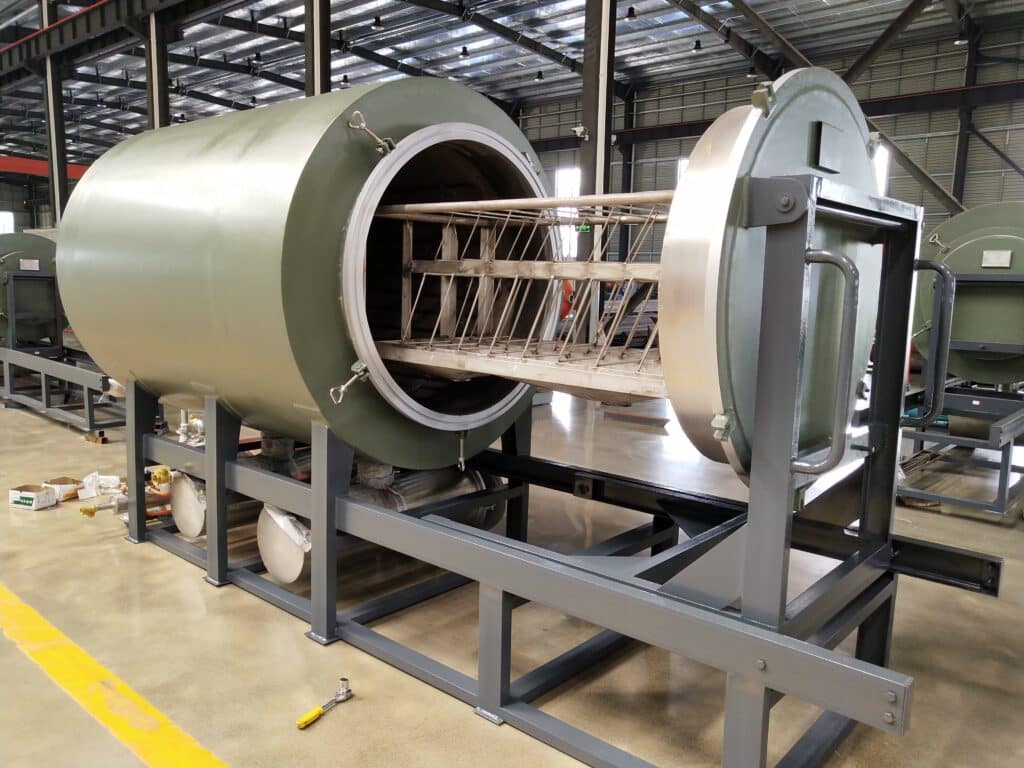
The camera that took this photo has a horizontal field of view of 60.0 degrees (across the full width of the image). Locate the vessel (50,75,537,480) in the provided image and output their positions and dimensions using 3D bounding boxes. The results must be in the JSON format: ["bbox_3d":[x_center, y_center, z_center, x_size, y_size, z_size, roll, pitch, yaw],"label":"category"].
[{"bbox_3d":[-0.953,-0.533,4.272,2.048,1.600,1.600,9,11,41],"label":"vessel"}]

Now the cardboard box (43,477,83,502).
[{"bbox_3d":[-2.715,0.640,5.360,0.148,0.095,0.135,6,10,30],"label":"cardboard box"}]

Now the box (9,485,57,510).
[{"bbox_3d":[-2.802,0.663,5.181,0.199,0.100,0.132,4,9,18],"label":"box"}]

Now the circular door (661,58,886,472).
[{"bbox_3d":[0.825,-0.285,2.690,0.208,1.240,1.240,9,11,41],"label":"circular door"}]

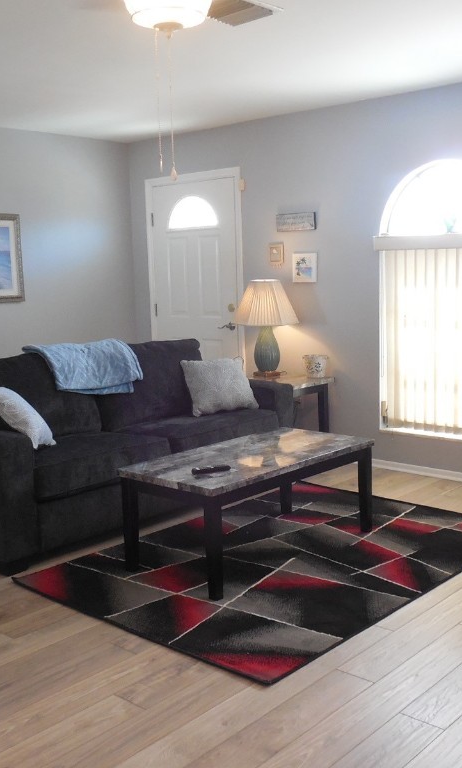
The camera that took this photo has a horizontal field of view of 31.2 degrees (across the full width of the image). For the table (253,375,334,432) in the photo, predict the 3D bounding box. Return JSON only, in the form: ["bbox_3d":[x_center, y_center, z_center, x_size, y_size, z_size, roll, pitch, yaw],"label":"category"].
[{"bbox_3d":[0.331,0.270,5.835,0.560,0.605,0.580,6,11,42],"label":"table"}]

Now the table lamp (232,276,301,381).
[{"bbox_3d":[0.247,-0.396,5.876,0.465,0.700,0.465,-1,8,0],"label":"table lamp"}]

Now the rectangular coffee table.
[{"bbox_3d":[0.116,0.592,4.138,0.610,0.480,1.215,6,11,42],"label":"rectangular coffee table"}]

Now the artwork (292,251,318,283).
[{"bbox_3d":[0.526,-0.825,5.897,0.210,0.205,0.022,6,11,42],"label":"artwork"}]

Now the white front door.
[{"bbox_3d":[-0.288,-0.600,6.663,1.045,2.105,0.080,6,11,42],"label":"white front door"}]

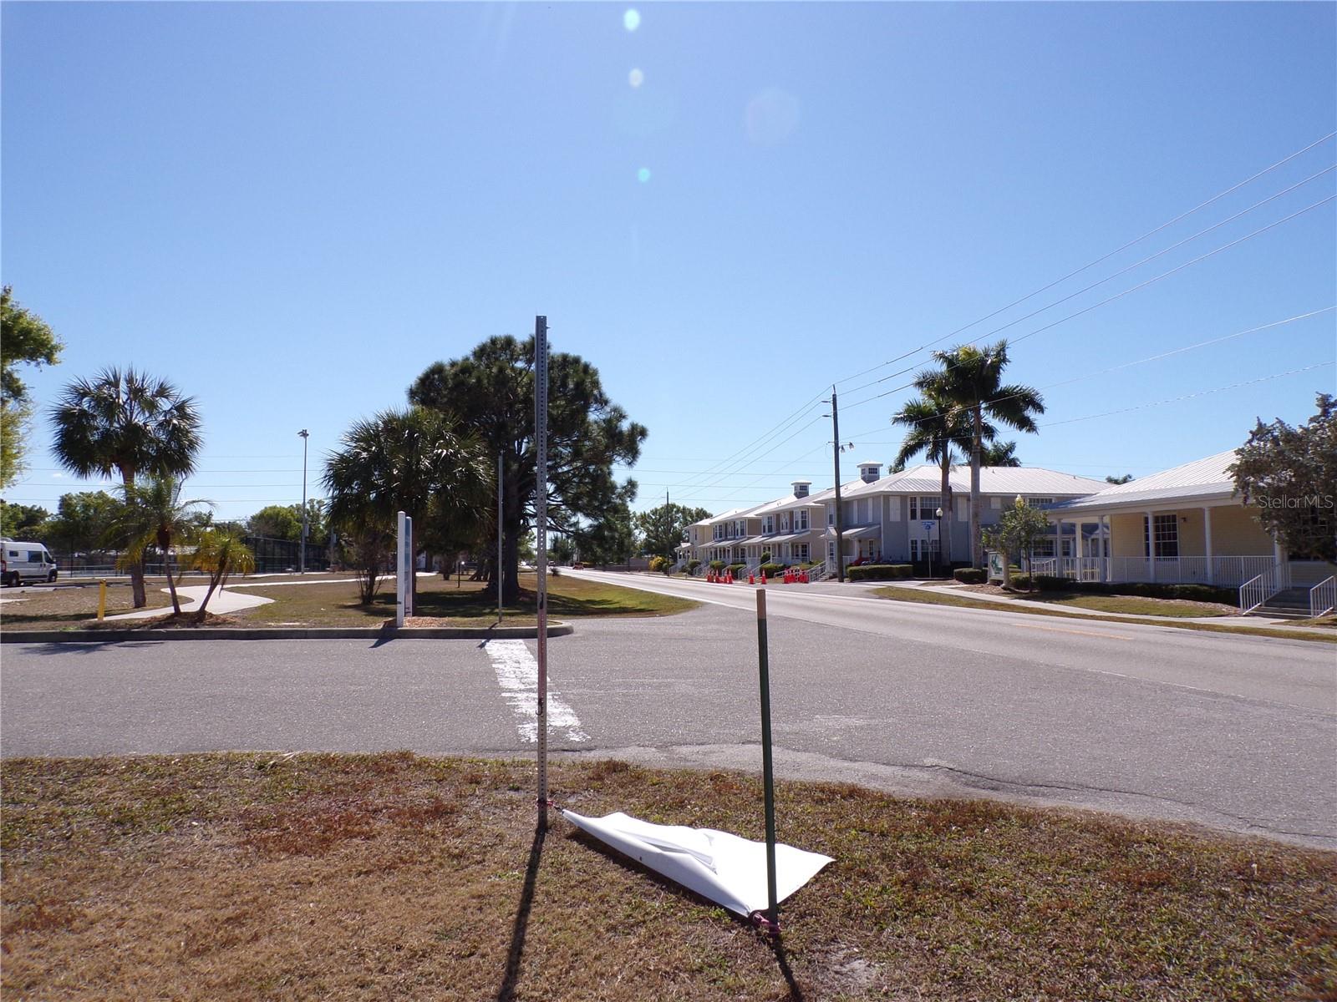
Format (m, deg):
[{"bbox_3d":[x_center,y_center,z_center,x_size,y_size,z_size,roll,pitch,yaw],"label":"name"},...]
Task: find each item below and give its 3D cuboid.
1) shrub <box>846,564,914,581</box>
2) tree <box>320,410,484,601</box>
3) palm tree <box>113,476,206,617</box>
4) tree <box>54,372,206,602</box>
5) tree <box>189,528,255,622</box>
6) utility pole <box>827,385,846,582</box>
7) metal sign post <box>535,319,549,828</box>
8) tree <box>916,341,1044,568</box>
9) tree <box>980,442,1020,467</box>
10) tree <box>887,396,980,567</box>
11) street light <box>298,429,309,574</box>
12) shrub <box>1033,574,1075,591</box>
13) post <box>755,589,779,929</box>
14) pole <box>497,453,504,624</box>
[{"bbox_3d":[12.961,4.411,56.637,4.000,0.970,1.400,1,-4,-9],"label":"shrub"},{"bbox_3d":[-6.900,0.092,24.239,4.350,5.220,4.200,0,-3,0],"label":"tree"},{"bbox_3d":[-13.664,1.159,24.978,2.500,3.710,2.400,0,-4,0],"label":"palm tree"},{"bbox_3d":[-14.052,-0.367,23.866,3.850,6.130,3.800,0,-3,0],"label":"tree"},{"bbox_3d":[-8.554,1.417,17.747,1.270,1.770,1.250,0,-3,0],"label":"tree"},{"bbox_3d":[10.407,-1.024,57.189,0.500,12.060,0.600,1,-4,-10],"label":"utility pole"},{"bbox_3d":[-0.718,0.389,5.266,0.060,2.930,0.050,0,-4,0],"label":"metal sign post"},{"bbox_3d":[16.845,-2.221,50.252,6.800,13.120,6.500,0,-4,0],"label":"tree"},{"bbox_3d":[30.007,0.500,85.127,5.200,12.100,5.000,0,-3,0],"label":"tree"},{"bbox_3d":[15.787,-0.905,53.172,5.800,10.940,5.600,0,-4,0],"label":"tree"},{"bbox_3d":[-30.874,0.037,78.142,0.950,12.220,0.800,0,-3,0],"label":"street light"},{"bbox_3d":[16.156,3.437,38.859,1.200,0.700,1.500,1,-4,-10],"label":"shrub"},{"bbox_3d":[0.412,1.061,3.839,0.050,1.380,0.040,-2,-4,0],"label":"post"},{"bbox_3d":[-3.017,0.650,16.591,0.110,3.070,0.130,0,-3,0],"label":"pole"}]

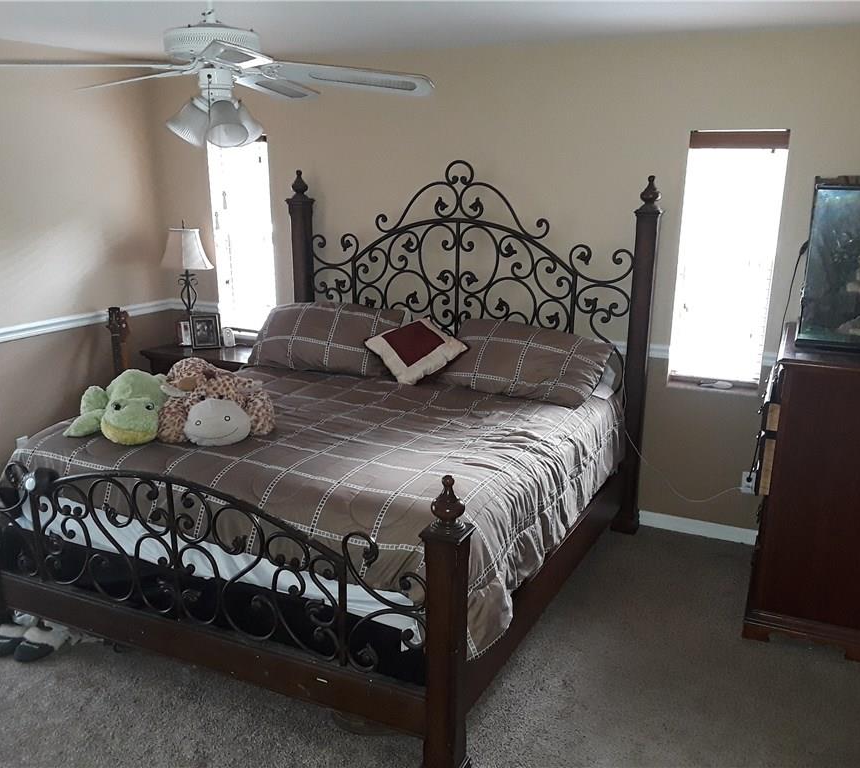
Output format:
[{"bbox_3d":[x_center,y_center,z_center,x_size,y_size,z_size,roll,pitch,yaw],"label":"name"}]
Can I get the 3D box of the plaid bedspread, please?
[{"bbox_3d":[-0.343,0.317,3.685,1.980,0.420,1.980,7,16,25],"label":"plaid bedspread"}]

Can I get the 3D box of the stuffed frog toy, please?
[{"bbox_3d":[-1.210,0.065,3.306,0.440,0.250,0.360,-5,15,-20],"label":"stuffed frog toy"}]

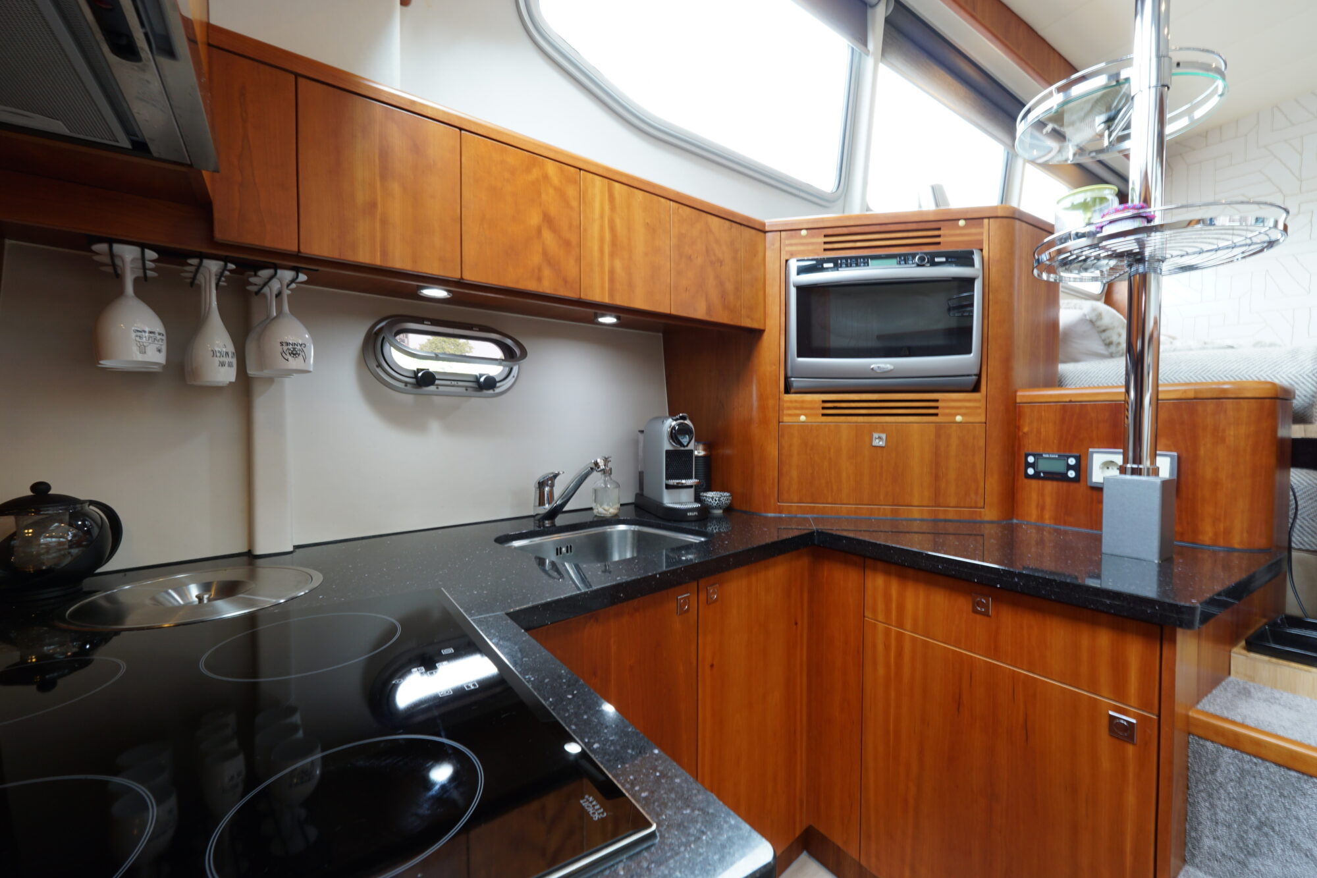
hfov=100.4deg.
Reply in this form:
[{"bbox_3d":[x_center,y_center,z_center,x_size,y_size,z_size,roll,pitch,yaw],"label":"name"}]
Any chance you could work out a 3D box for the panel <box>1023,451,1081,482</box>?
[{"bbox_3d":[0.965,0.070,1.348,0.016,0.066,0.118,-1,2,-33],"label":"panel"}]

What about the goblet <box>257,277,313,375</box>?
[{"bbox_3d":[-0.636,-0.198,0.935,0.077,0.167,0.077,-1,2,-38],"label":"goblet"}]

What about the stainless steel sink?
[{"bbox_3d":[-0.115,0.302,1.175,0.394,0.170,0.352,-2,3,-43],"label":"stainless steel sink"}]

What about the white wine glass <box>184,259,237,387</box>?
[{"bbox_3d":[-0.714,-0.186,0.881,0.058,0.191,0.058,-1,2,-38],"label":"white wine glass"}]

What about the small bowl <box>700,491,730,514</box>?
[{"bbox_3d":[0.155,0.174,1.491,0.084,0.050,0.084,0,2,0],"label":"small bowl"}]

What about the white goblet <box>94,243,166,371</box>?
[{"bbox_3d":[-0.776,-0.194,0.804,0.078,0.167,0.078,-1,2,-38],"label":"white goblet"}]

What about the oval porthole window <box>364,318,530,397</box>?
[{"bbox_3d":[-0.482,-0.195,1.293,0.371,0.181,0.085,-2,-2,-41],"label":"oval porthole window"}]

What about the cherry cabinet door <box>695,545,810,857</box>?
[{"bbox_3d":[0.206,0.590,1.164,0.022,0.675,0.411,1,2,44],"label":"cherry cabinet door"}]

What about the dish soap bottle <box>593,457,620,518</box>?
[{"bbox_3d":[-0.138,0.124,1.456,0.072,0.151,0.072,0,2,0],"label":"dish soap bottle"}]

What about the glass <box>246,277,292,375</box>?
[{"bbox_3d":[-0.668,-0.192,0.952,0.075,0.167,0.075,-2,3,-41],"label":"glass"}]

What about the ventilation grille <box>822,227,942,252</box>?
[{"bbox_3d":[0.553,-0.495,1.370,0.276,0.049,0.018,0,2,11],"label":"ventilation grille"}]

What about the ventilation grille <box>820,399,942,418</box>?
[{"bbox_3d":[0.554,-0.078,1.383,0.281,0.046,0.018,0,2,11],"label":"ventilation grille"}]

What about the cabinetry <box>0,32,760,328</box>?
[{"bbox_3d":[-0.344,-0.452,1.184,1.443,0.307,0.249,-1,2,-38],"label":"cabinetry"}]

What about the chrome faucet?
[{"bbox_3d":[-0.208,0.127,1.297,0.056,0.171,0.249,-1,2,-43],"label":"chrome faucet"}]

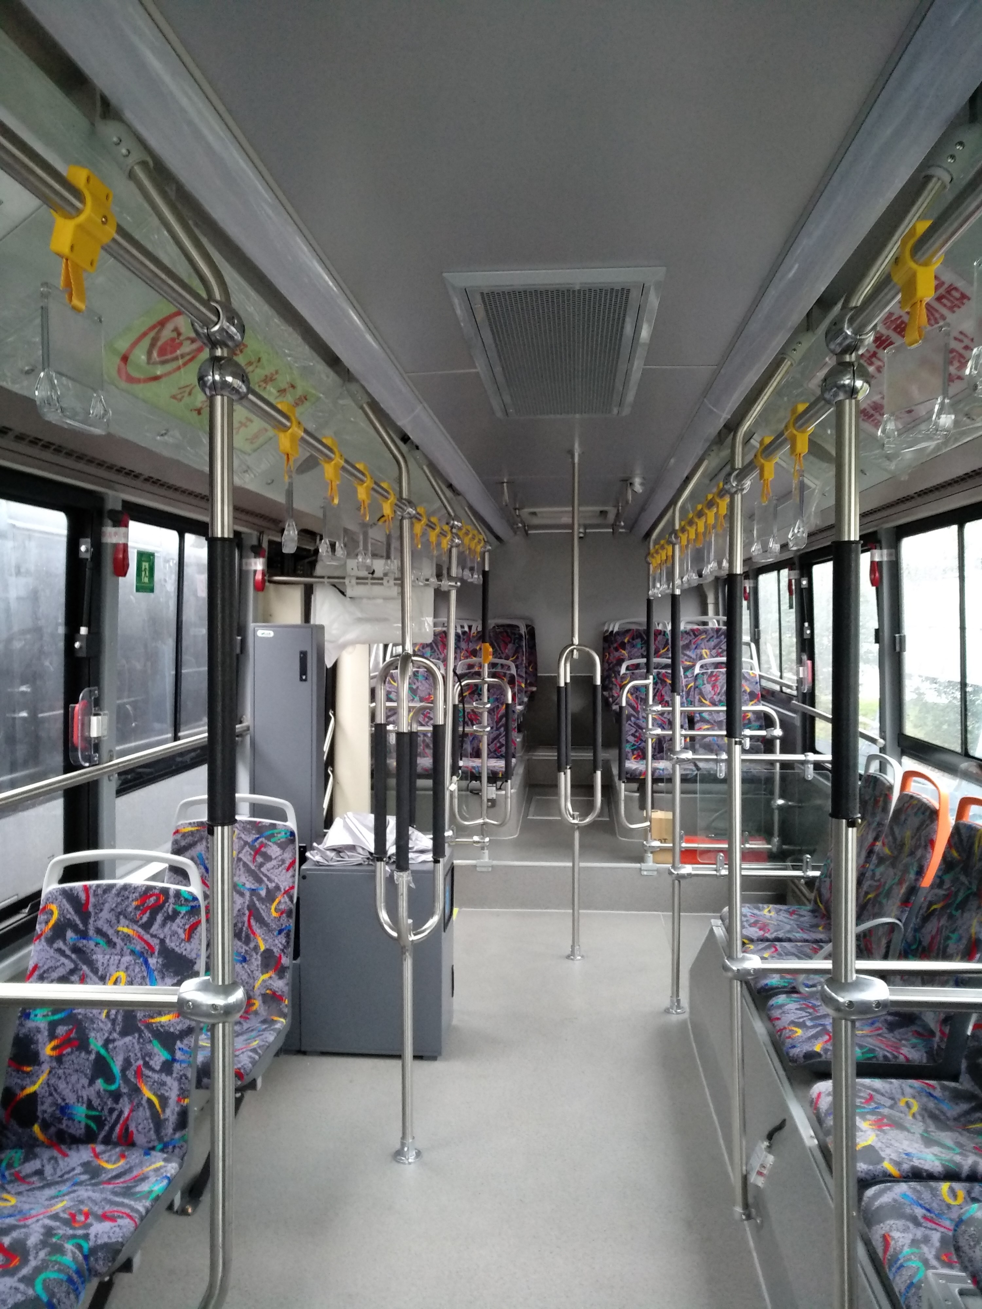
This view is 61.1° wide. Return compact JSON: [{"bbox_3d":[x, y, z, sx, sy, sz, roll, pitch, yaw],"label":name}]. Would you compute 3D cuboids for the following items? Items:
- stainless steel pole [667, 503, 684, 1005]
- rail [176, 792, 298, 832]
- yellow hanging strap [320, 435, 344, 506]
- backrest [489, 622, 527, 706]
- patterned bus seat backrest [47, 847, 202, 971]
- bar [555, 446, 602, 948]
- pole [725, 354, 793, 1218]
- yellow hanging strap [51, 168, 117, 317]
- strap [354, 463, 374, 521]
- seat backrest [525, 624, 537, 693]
[{"bbox_3d":[0.760,0.432,3.426,0.076,2.091,0.075,0,2,6],"label":"stainless steel pole"},{"bbox_3d":[-0.799,0.492,2.600,0.380,0.120,0.050,0,-9,6],"label":"rail"},{"bbox_3d":[-0.328,-0.378,1.715,0.043,0.134,0.043,0,2,6],"label":"yellow hanging strap"},{"bbox_3d":[0.063,0.074,5.792,0.410,0.620,0.100,0,-9,6],"label":"backrest"},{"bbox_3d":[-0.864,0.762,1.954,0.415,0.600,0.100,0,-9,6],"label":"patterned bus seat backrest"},{"bbox_3d":[0.423,0.243,3.957,0.219,2.420,0.215,0,2,6],"label":"bar"},{"bbox_3d":[0.724,0.355,2.248,0.176,2.326,0.075,0,2,6],"label":"pole"},{"bbox_3d":[-0.414,-0.421,0.845,0.043,0.134,0.043,0,2,6],"label":"yellow hanging strap"},{"bbox_3d":[-0.303,-0.389,1.990,0.043,0.134,0.043,0,2,6],"label":"strap"},{"bbox_3d":[0.201,0.003,7.292,0.410,0.620,0.100,0,-9,6],"label":"seat backrest"}]

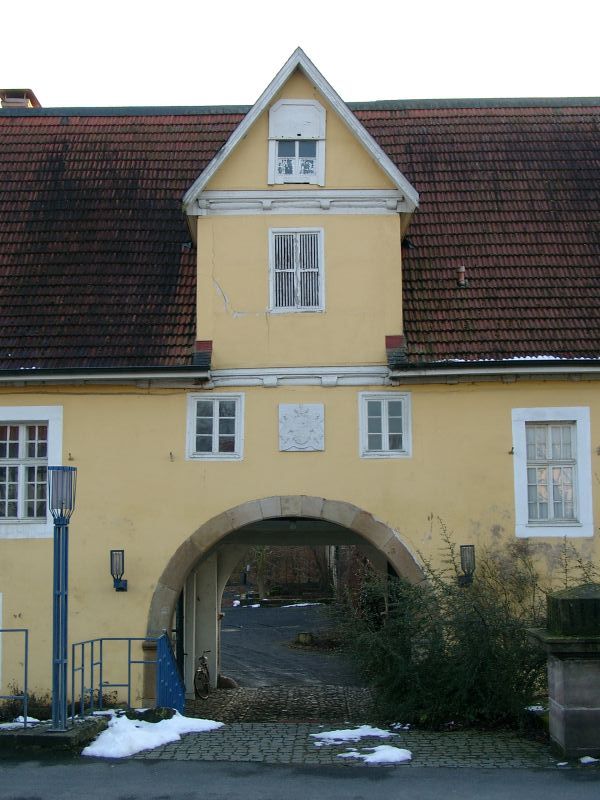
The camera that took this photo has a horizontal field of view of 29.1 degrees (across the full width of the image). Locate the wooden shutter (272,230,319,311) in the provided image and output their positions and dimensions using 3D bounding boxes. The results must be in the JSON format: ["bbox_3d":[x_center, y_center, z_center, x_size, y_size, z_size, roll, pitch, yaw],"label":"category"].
[{"bbox_3d":[-0.058,-2.344,20.799,0.873,1.431,0.070,-1,-8,1],"label":"wooden shutter"}]

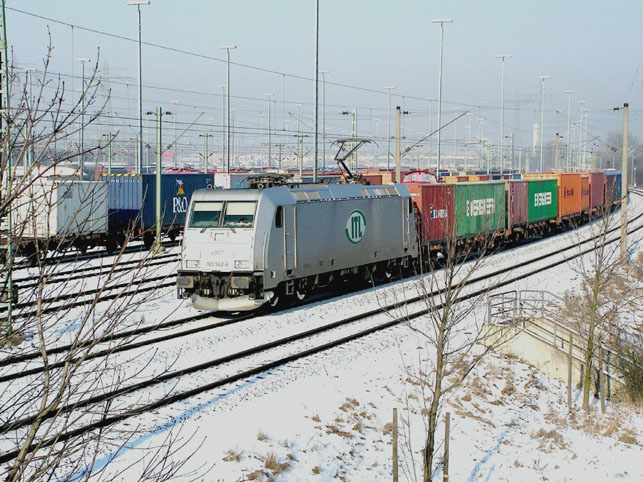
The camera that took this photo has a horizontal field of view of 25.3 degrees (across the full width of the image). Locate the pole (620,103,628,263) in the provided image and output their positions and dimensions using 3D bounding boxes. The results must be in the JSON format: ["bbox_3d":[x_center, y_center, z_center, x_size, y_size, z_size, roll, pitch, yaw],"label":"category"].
[{"bbox_3d":[15.161,-2.893,71.444,0.340,7.900,0.340,1,3,18],"label":"pole"}]

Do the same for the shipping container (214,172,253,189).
[{"bbox_3d":[-5.595,-3.174,98.666,2.440,2.850,12.190,1,3,13],"label":"shipping container"}]

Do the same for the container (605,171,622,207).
[{"bbox_3d":[26.886,-5.065,138.745,2.440,2.750,12.190,1,3,15],"label":"container"}]

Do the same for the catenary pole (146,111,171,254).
[{"bbox_3d":[-8.674,-3.253,76.234,1.300,7.650,0.420,1,3,13],"label":"catenary pole"}]

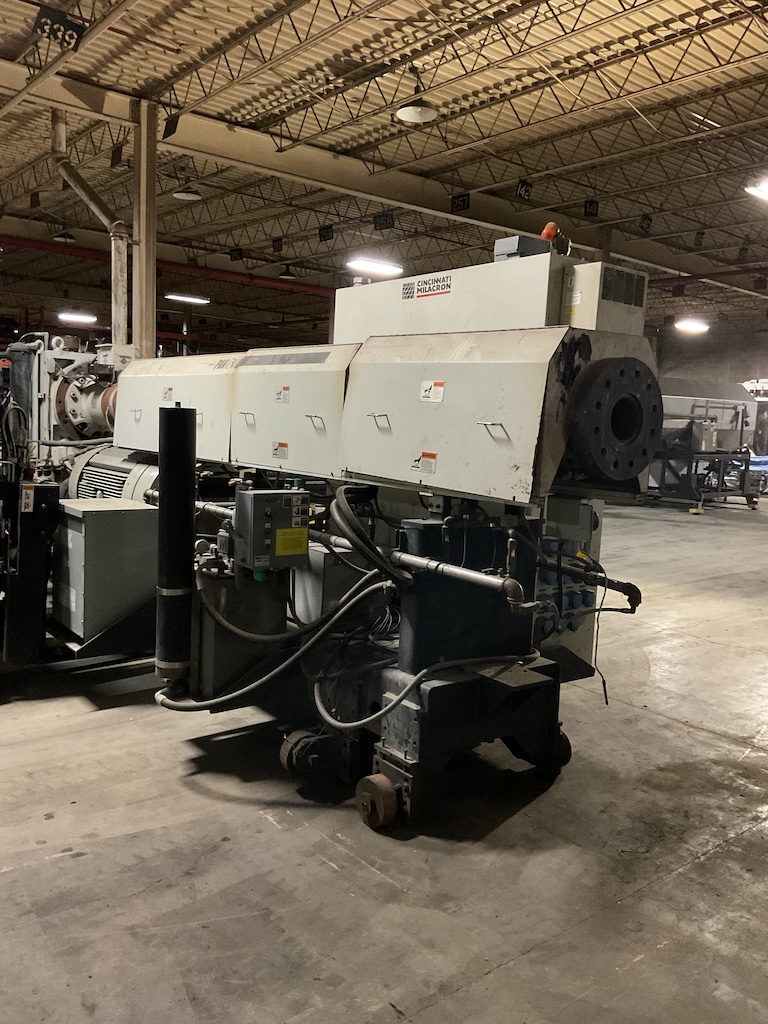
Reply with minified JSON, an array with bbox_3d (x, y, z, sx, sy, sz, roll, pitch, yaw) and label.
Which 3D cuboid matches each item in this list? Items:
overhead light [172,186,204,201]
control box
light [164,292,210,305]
[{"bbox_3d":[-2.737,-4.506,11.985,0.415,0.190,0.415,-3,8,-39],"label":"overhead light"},{"bbox_3d":[-0.571,0.081,4.379,0.315,0.378,0.170,-2,8,-36],"label":"control box"},{"bbox_3d":[-5.172,-5.635,22.585,1.200,0.130,0.420,-3,8,-39],"label":"light"}]

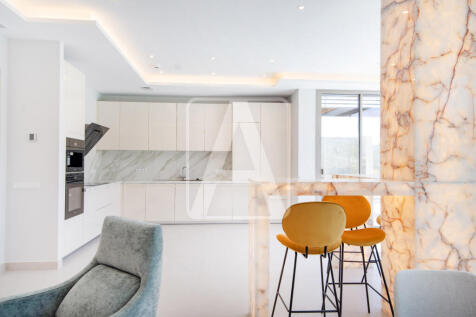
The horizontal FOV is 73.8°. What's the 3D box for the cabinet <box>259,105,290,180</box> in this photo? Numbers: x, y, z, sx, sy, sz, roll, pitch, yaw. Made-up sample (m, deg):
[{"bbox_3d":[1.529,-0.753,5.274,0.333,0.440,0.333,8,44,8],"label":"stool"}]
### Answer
[{"bbox_3d":[0.778,-0.322,6.964,0.623,1.685,0.600,0,0,-3],"label":"cabinet"}]

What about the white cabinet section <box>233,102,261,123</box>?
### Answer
[{"bbox_3d":[0.171,-0.958,6.930,0.593,0.424,0.600,0,0,-3],"label":"white cabinet section"}]

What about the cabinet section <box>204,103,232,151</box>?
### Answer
[{"bbox_3d":[-0.421,-0.667,7.022,0.590,1.032,0.350,0,0,-3],"label":"cabinet section"}]

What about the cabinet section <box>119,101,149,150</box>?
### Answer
[{"bbox_3d":[-2.230,-0.678,6.968,0.600,1.044,0.370,0,-1,-5],"label":"cabinet section"}]

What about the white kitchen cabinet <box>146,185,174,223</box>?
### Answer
[{"bbox_3d":[-1.630,0.925,6.872,0.600,0.795,0.580,0,-1,-5],"label":"white kitchen cabinet"}]

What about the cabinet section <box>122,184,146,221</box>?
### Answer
[{"bbox_3d":[-2.173,0.922,6.826,0.490,0.795,0.580,0,-1,-5],"label":"cabinet section"}]

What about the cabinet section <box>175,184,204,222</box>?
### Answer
[{"bbox_3d":[-1.017,0.924,6.864,0.594,0.793,0.600,0,0,-3],"label":"cabinet section"}]

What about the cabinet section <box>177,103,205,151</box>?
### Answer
[{"bbox_3d":[-1.015,-0.671,6.989,0.600,1.033,0.350,0,0,-3],"label":"cabinet section"}]

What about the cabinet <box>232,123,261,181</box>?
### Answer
[{"bbox_3d":[0.172,-0.112,6.930,0.591,1.260,0.600,0,0,-3],"label":"cabinet"}]

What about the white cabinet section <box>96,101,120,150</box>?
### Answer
[{"bbox_3d":[-2.768,-0.681,6.923,0.480,1.044,0.370,0,-1,-5],"label":"white cabinet section"}]

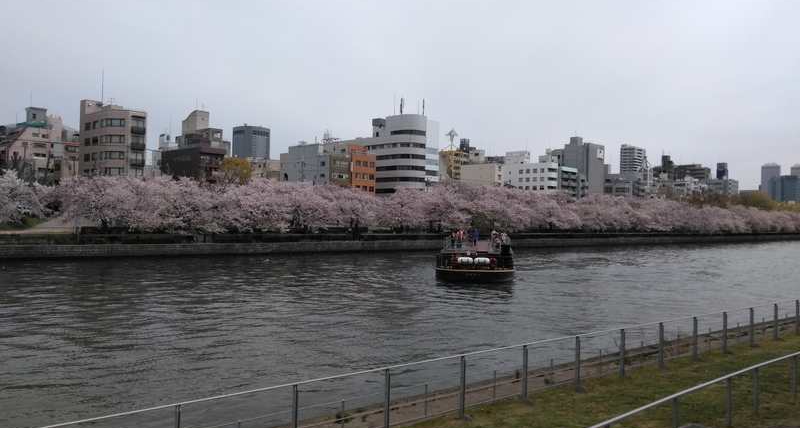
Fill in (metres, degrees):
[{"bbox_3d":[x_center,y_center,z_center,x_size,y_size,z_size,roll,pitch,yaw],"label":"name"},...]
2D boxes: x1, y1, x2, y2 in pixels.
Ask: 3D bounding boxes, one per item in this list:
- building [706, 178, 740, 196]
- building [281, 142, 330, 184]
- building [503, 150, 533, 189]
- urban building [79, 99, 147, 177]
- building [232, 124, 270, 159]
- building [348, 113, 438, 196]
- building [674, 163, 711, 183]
[{"bbox_3d":[230.592,-6.922,427.787,12.060,32.120,31.840,1,0,43],"label":"building"},{"bbox_3d":[-23.353,-7.822,167.686,20.610,21.450,7.700,1,0,41],"label":"building"},{"bbox_3d":[44.162,-9.081,222.870,8.680,27.220,5.360,1,0,40],"label":"building"},{"bbox_3d":[-59.044,-10.537,123.929,16.910,25.090,6.250,1,0,41],"label":"urban building"},{"bbox_3d":[-296.395,-85.870,1207.050,52.120,170.690,52.150,1,0,43],"label":"building"},{"bbox_3d":[-2.250,-12.746,187.641,27.380,32.330,12.560,1,0,40],"label":"building"},{"bbox_3d":[221.713,-13.256,453.141,20.810,44.520,16.600,1,0,41],"label":"building"}]

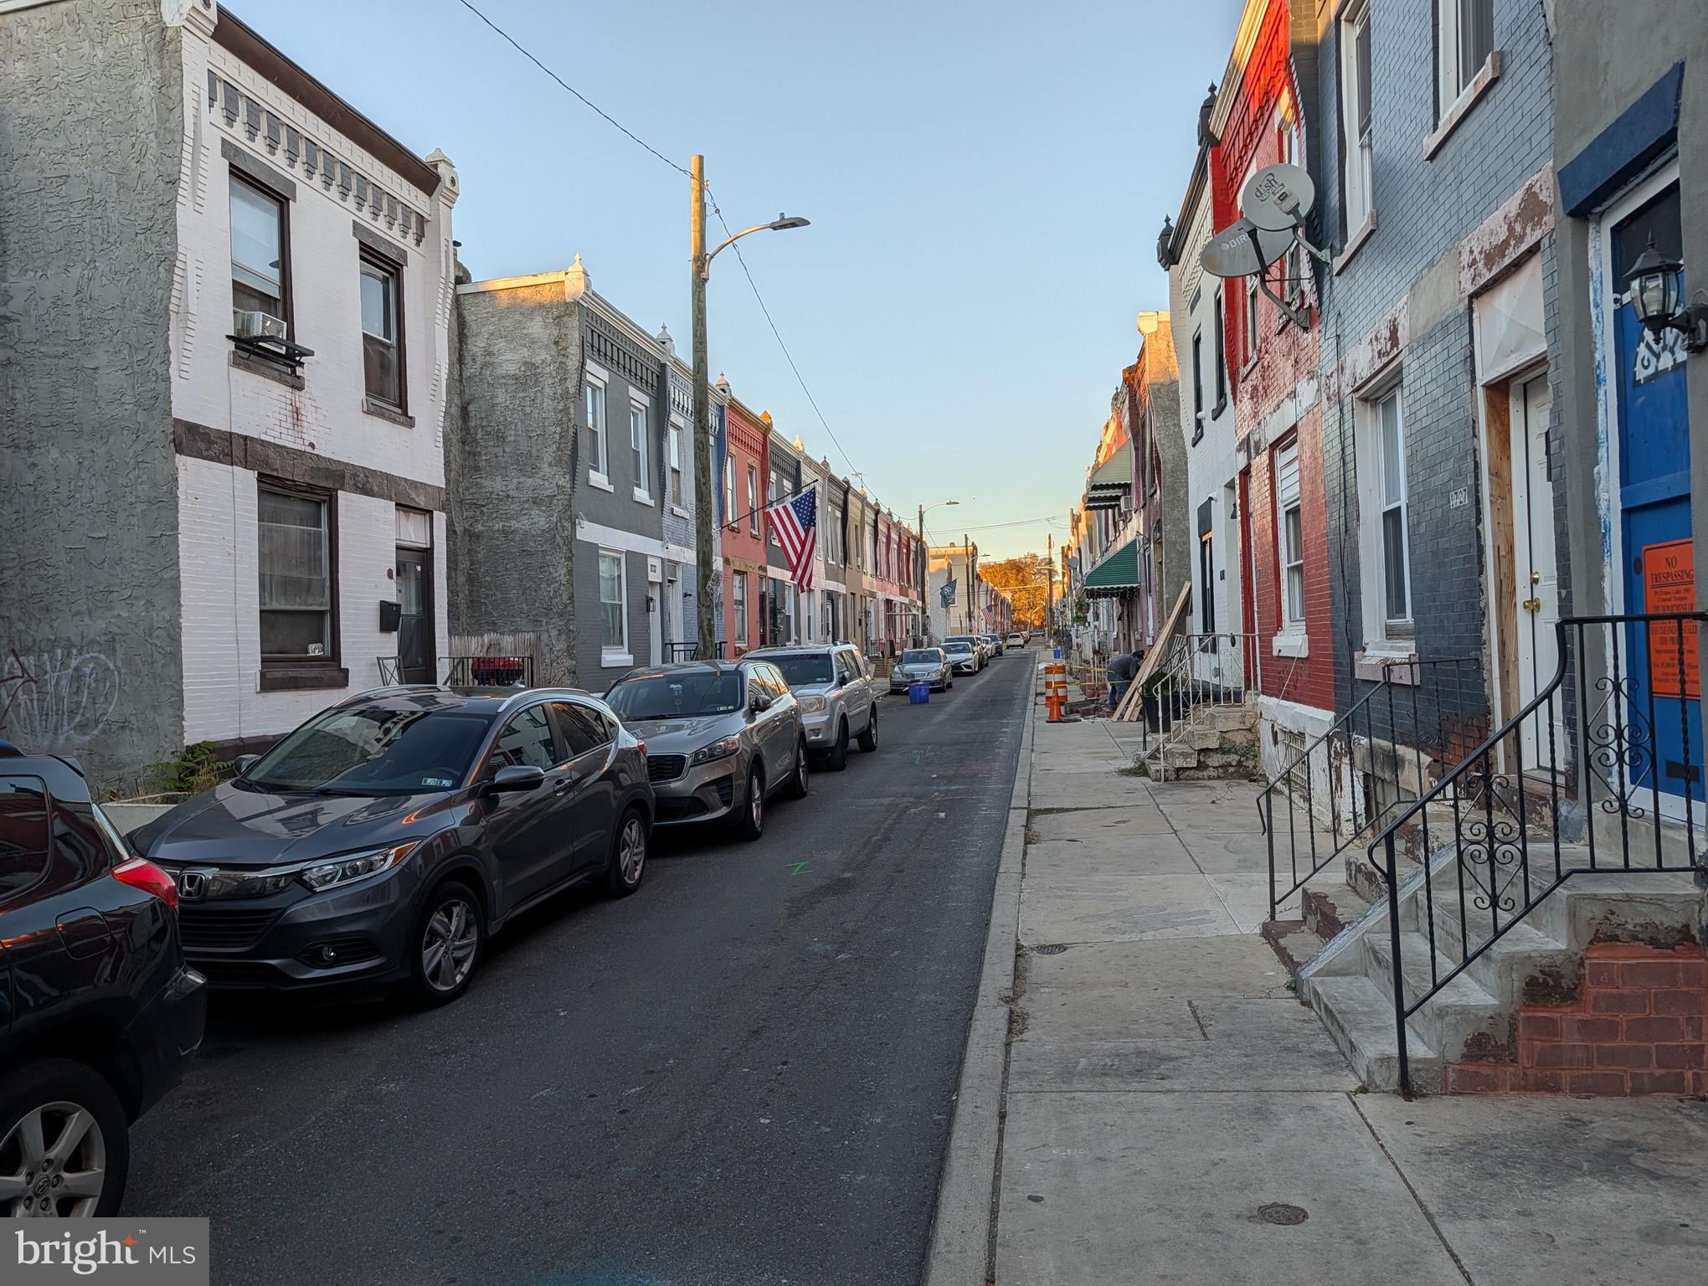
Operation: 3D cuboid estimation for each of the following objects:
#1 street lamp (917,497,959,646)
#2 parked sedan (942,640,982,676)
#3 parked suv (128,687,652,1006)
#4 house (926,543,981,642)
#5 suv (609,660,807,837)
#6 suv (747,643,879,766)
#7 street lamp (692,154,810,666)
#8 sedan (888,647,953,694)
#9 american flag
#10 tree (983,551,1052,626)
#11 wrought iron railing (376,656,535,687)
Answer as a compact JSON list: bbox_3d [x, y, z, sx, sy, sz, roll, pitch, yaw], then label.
[{"bbox_3d":[4.140,-2.620,56.346,1.990,8.041,0.320,-2,0,9],"label":"street lamp"},{"bbox_3d":[4.836,0.778,56.048,1.840,1.450,4.880,-2,0,9],"label":"parked sedan"},{"bbox_3d":[-2.768,1.113,7.593,1.790,1.610,4.330,-2,0,10],"label":"parked suv"},{"bbox_3d":[8.402,-4.550,126.388,9.000,11.424,5.500,-2,0,9],"label":"house"},{"bbox_3d":[-1.665,1.020,12.712,1.890,1.690,4.780,-2,0,8],"label":"suv"},{"bbox_3d":[-0.857,0.904,18.434,1.990,1.830,4.850,-2,0,9],"label":"suv"},{"bbox_3d":[-1.502,-3.007,18.541,2.010,9.446,0.320,-2,0,9],"label":"street lamp"},{"bbox_3d":[2.353,0.906,40.993,1.820,1.460,4.800,-2,0,9],"label":"sedan"},{"bbox_3d":[-0.984,-1.664,18.600,0.870,1.660,0.250,-2,0,9],"label":"american flag"},{"bbox_3d":[38.276,-12.130,280.000,16.500,18.500,16.000,-2,0,9],"label":"tree"},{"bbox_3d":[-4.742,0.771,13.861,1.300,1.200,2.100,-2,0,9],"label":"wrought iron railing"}]

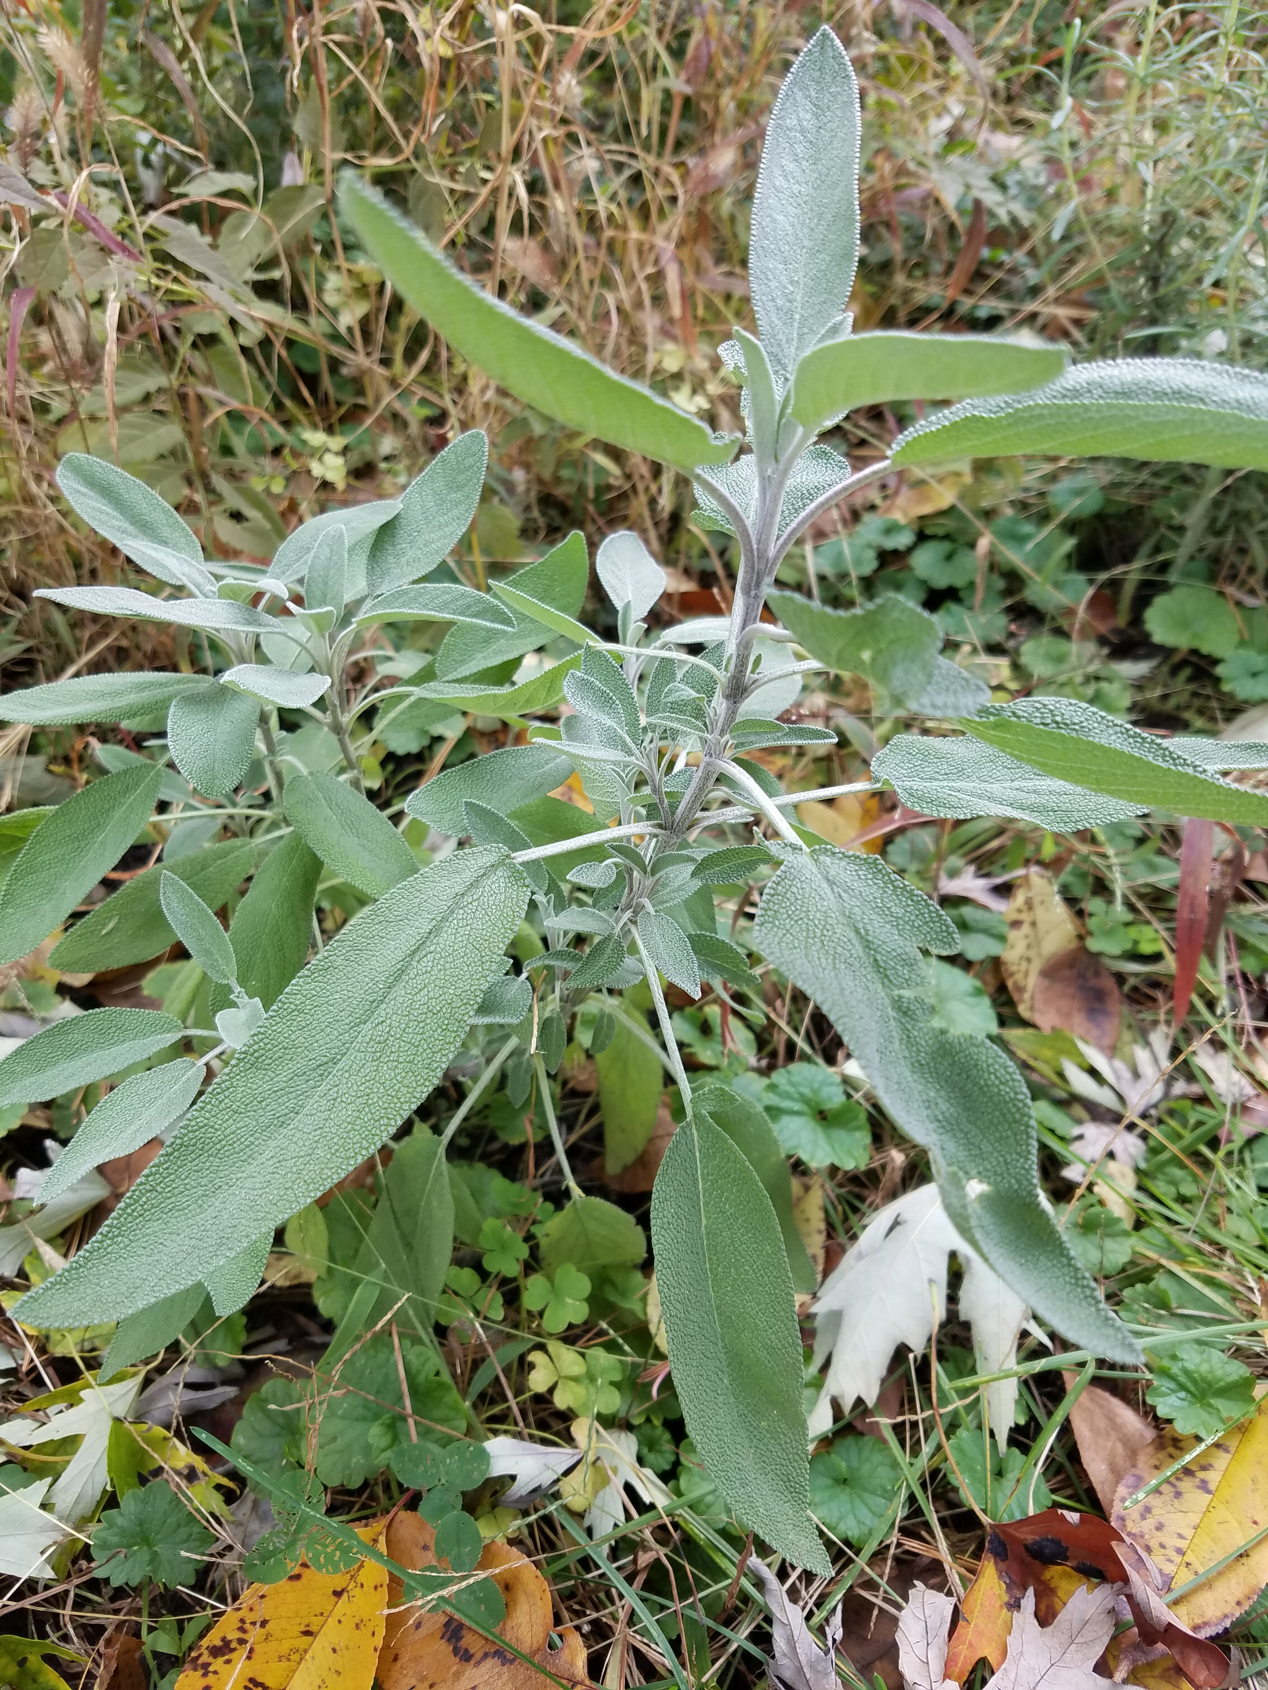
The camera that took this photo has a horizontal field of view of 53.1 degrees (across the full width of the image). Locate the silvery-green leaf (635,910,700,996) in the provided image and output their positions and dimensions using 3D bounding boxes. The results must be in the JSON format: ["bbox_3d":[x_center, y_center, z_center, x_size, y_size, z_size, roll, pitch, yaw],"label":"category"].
[{"bbox_3d":[0.009,0.026,0.309,0.011,0.004,0.026,-28,68,-21],"label":"silvery-green leaf"}]

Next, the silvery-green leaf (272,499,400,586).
[{"bbox_3d":[-0.101,-0.104,0.430,0.022,0.011,0.054,36,64,25],"label":"silvery-green leaf"}]

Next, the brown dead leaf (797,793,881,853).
[{"bbox_3d":[0.092,-0.011,0.575,0.036,0.009,0.044,-20,42,-23],"label":"brown dead leaf"}]

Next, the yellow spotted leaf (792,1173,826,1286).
[{"bbox_3d":[0.055,0.130,0.430,0.022,0.008,0.041,-2,56,-9],"label":"yellow spotted leaf"}]

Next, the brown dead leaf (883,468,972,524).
[{"bbox_3d":[0.143,-0.171,0.617,0.058,0.013,0.032,-28,53,-22],"label":"brown dead leaf"}]

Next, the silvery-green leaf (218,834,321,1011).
[{"bbox_3d":[-0.104,0.025,0.362,0.022,0.006,0.059,10,70,-2],"label":"silvery-green leaf"}]

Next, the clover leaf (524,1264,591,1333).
[{"bbox_3d":[-0.019,0.116,0.324,0.017,0.004,0.016,0,60,0],"label":"clover leaf"}]

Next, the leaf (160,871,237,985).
[{"bbox_3d":[-0.110,0.021,0.323,0.013,0.034,0.004,-32,20,-18],"label":"leaf"}]

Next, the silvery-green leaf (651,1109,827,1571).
[{"bbox_3d":[0.021,0.108,0.279,0.032,0.014,0.098,-8,78,1],"label":"silvery-green leaf"}]

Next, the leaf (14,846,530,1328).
[{"bbox_3d":[-0.074,0.054,0.268,0.136,0.018,0.036,-43,69,-7],"label":"leaf"}]

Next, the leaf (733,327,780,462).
[{"bbox_3d":[0.019,-0.071,0.201,0.007,0.021,0.004,11,42,40],"label":"leaf"}]

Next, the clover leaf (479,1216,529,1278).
[{"bbox_3d":[-0.042,0.128,0.405,0.017,0.005,0.019,-4,59,-6],"label":"clover leaf"}]

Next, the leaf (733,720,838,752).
[{"bbox_3d":[0.031,-0.022,0.261,0.022,0.004,0.010,-2,21,5],"label":"leaf"}]

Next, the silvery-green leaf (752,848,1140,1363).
[{"bbox_3d":[0.071,0.055,0.283,0.036,0.025,0.127,-29,75,-8],"label":"silvery-green leaf"}]

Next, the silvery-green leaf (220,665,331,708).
[{"bbox_3d":[-0.123,-0.054,0.435,0.037,0.010,0.021,-7,31,-12],"label":"silvery-green leaf"}]

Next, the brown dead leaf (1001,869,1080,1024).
[{"bbox_3d":[0.138,0.034,0.431,0.030,0.008,0.064,8,55,6],"label":"brown dead leaf"}]

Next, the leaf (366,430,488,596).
[{"bbox_3d":[-0.067,-0.109,0.420,0.024,0.011,0.067,31,81,17],"label":"leaf"}]

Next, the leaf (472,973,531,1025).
[{"bbox_3d":[-0.038,0.043,0.342,0.014,0.005,0.026,38,58,25],"label":"leaf"}]

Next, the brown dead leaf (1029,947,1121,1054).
[{"bbox_3d":[0.177,0.062,0.510,0.034,0.009,0.047,-6,52,-5],"label":"brown dead leaf"}]

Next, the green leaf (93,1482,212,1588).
[{"bbox_3d":[-0.113,0.162,0.298,0.028,0.005,0.022,-6,55,-5],"label":"green leaf"}]

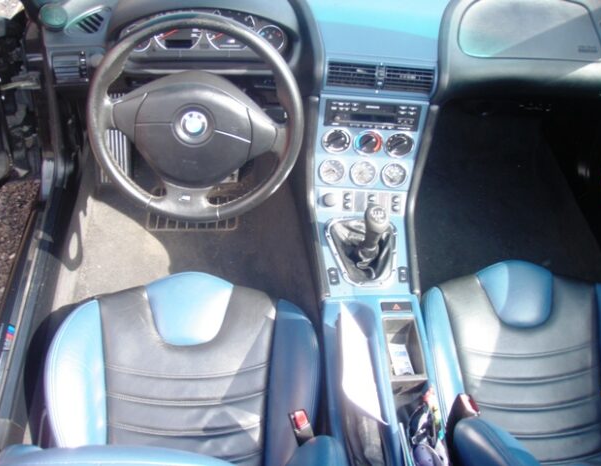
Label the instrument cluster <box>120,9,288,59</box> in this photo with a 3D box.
[{"bbox_3d":[-0.191,-0.397,1.355,0.325,0.094,0.050,-1,21,-5],"label":"instrument cluster"}]

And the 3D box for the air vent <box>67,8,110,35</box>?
[{"bbox_3d":[-0.412,-0.411,1.340,0.080,0.030,0.050,11,90,9],"label":"air vent"}]

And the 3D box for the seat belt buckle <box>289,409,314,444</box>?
[{"bbox_3d":[0.004,0.340,1.185,0.032,0.080,0.040,-13,33,8],"label":"seat belt buckle"}]

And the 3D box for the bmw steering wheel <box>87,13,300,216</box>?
[{"bbox_3d":[-0.184,-0.201,1.225,0.380,0.380,0.095,-1,26,0],"label":"bmw steering wheel"}]

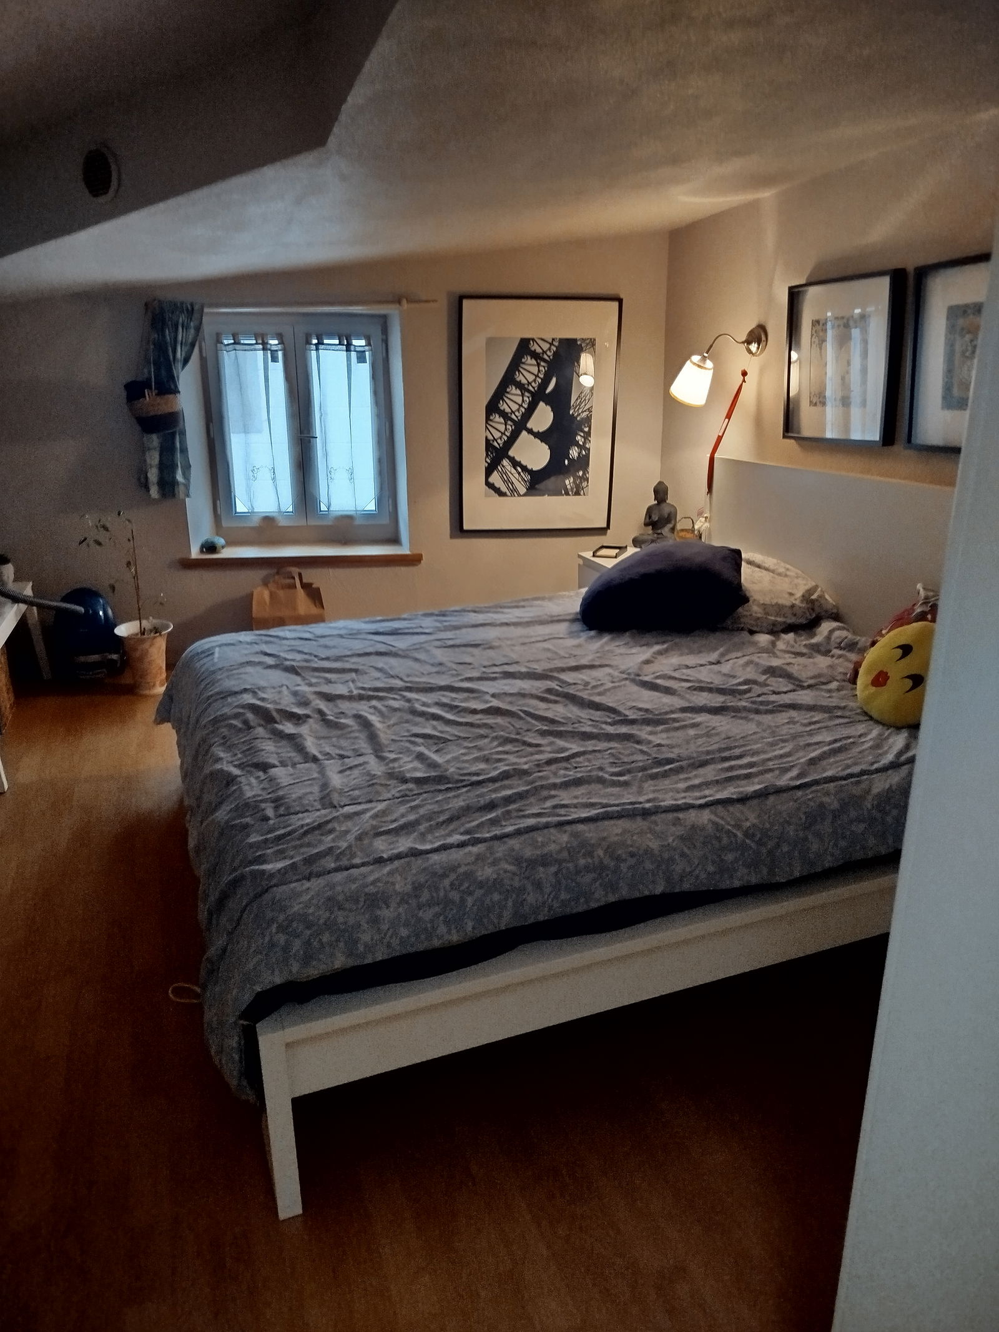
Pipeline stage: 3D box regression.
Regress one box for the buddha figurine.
[{"bbox_3d":[0.686,-0.640,4.079,0.210,0.290,0.140,14,23,38],"label":"buddha figurine"}]

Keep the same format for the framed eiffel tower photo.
[{"bbox_3d":[0.178,-1.129,4.219,0.720,1.020,0.030,-2,18,-4],"label":"framed eiffel tower photo"}]

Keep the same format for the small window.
[{"bbox_3d":[-0.954,-1.118,4.434,0.880,1.060,0.080,-2,18,-4],"label":"small window"}]

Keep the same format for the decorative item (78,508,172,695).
[{"bbox_3d":[-1.589,-0.267,3.992,0.320,0.790,0.300,-2,18,-4],"label":"decorative item"}]

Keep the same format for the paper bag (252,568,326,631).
[{"bbox_3d":[-0.972,-0.208,4.305,0.320,0.470,0.170,-2,18,-4],"label":"paper bag"}]

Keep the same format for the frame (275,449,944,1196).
[{"bbox_3d":[0.247,0.048,2.611,2.090,1.000,1.960,-8,19,-20],"label":"frame"}]

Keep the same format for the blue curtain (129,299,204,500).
[{"bbox_3d":[-1.433,-1.150,4.035,0.310,0.840,0.110,-2,18,-4],"label":"blue curtain"}]

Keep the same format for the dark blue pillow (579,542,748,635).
[{"bbox_3d":[0.516,-0.272,3.181,0.550,0.210,0.400,-5,18,-12],"label":"dark blue pillow"}]

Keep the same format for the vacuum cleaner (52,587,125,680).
[{"bbox_3d":[-1.874,-0.156,4.247,0.280,0.420,0.250,-2,18,-4],"label":"vacuum cleaner"}]

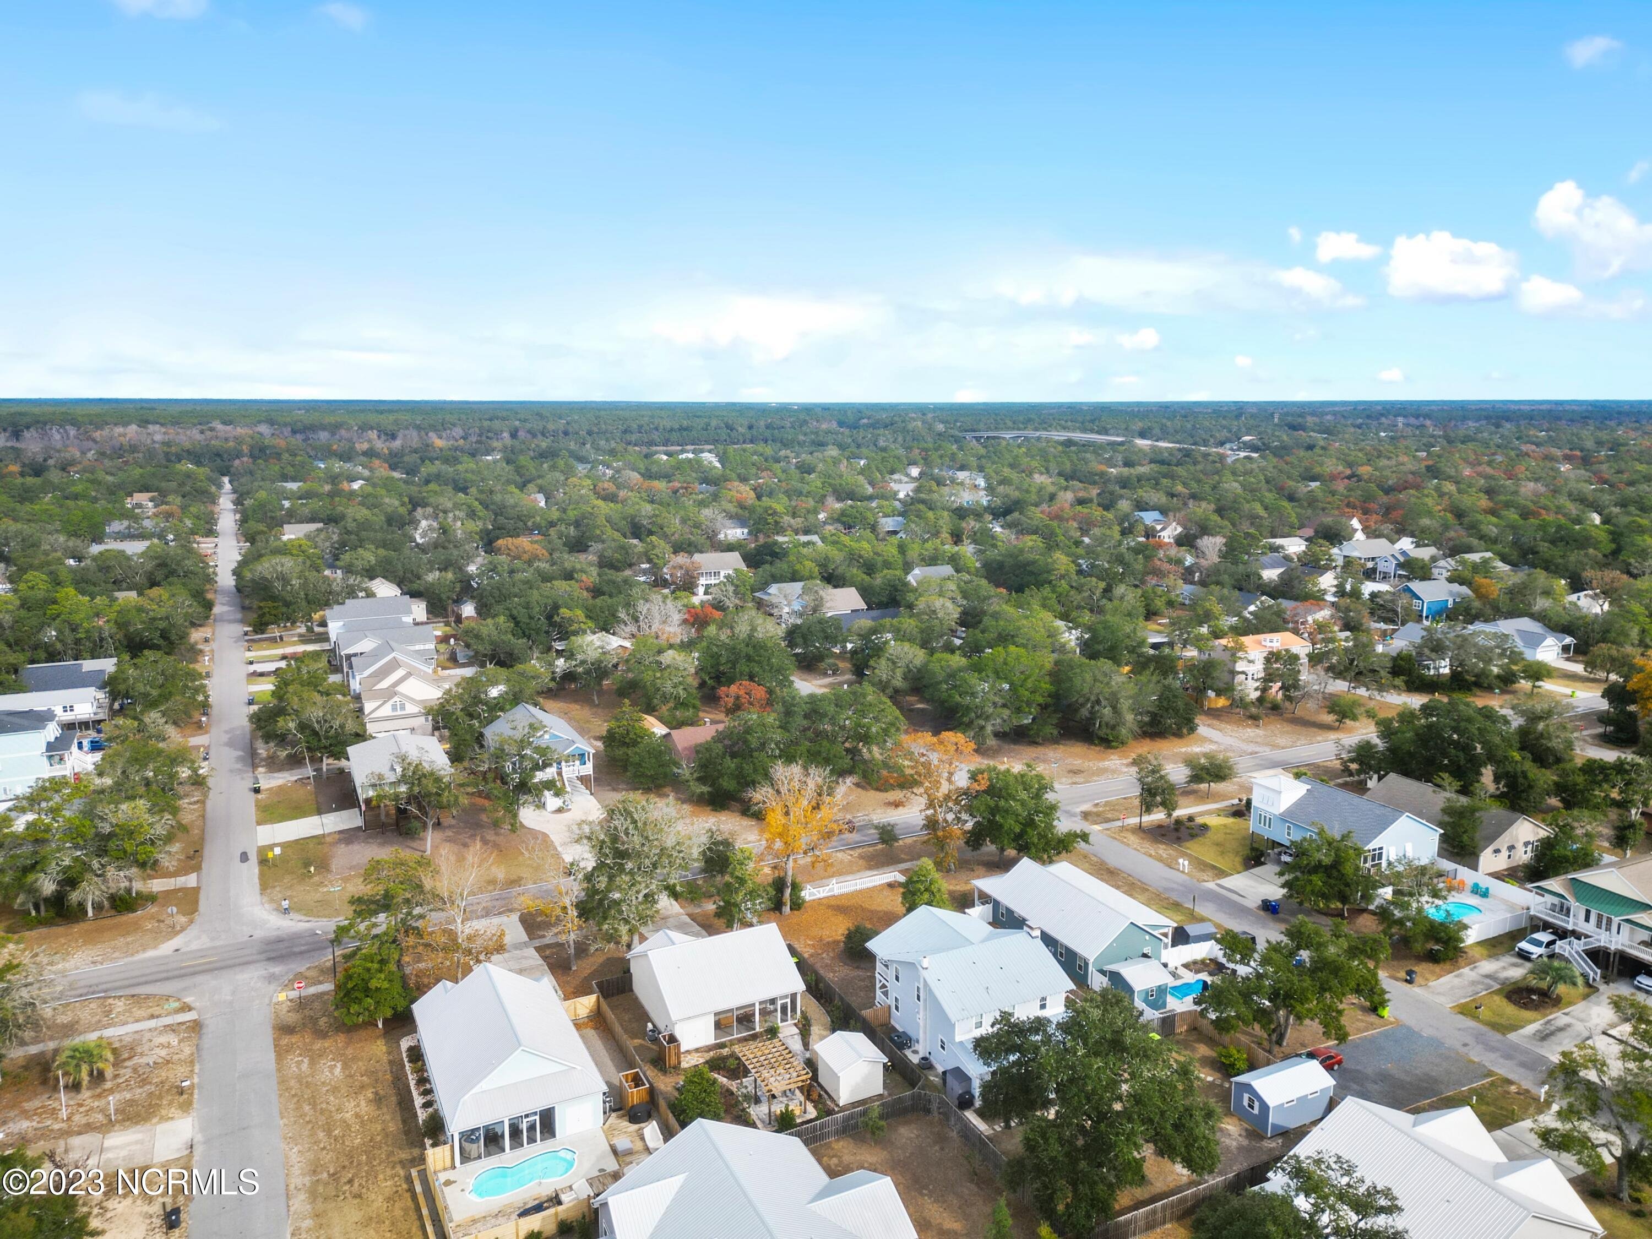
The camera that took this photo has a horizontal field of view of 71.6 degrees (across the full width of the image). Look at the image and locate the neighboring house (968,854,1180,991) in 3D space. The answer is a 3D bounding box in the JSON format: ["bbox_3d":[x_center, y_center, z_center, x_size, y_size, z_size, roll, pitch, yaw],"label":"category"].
[{"bbox_3d":[25.052,28.742,115.187,12.400,5.550,19.300,-5,12,-26],"label":"neighboring house"}]

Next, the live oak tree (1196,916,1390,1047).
[{"bbox_3d":[37.954,30.395,93.671,14.425,10.563,14.425,-6,12,-26],"label":"live oak tree"}]

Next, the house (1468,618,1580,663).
[{"bbox_3d":[144.419,3.356,239.718,14.000,6.600,18.000,-5,12,-26],"label":"house"}]

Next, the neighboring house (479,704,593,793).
[{"bbox_3d":[-39.312,17.984,156.669,11.600,9.100,17.000,-5,12,-26],"label":"neighboring house"}]

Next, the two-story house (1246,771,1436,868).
[{"bbox_3d":[57.544,23.500,127.822,11.800,9.400,16.000,-5,12,-26],"label":"two-story house"}]

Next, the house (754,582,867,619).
[{"bbox_3d":[-4.276,-4.361,277.337,21.500,7.200,21.000,-5,12,-26],"label":"house"}]

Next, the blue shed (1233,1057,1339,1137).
[{"bbox_3d":[33.800,34.880,84.814,6.900,3.350,3.900,-5,12,-26],"label":"blue shed"}]

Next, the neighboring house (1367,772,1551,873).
[{"bbox_3d":[76.000,23.947,139.526,13.800,5.750,17.100,-6,12,-26],"label":"neighboring house"}]

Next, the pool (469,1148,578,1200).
[{"bbox_3d":[-20.408,38.405,78.054,7.800,1.300,4.100,-5,12,-26],"label":"pool"}]

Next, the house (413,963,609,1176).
[{"bbox_3d":[-24.920,32.546,88.578,10.900,6.400,19.400,-5,12,-26],"label":"house"}]

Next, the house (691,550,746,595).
[{"bbox_3d":[-30.826,-12.834,313.374,15.600,10.100,13.000,-5,12,-26],"label":"house"}]

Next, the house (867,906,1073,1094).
[{"bbox_3d":[12.234,30.428,94.168,11.500,8.500,16.700,-5,12,-26],"label":"house"}]

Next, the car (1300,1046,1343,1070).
[{"bbox_3d":[39.110,35.448,91.624,4.450,1.430,1.800,-6,12,-26],"label":"car"}]

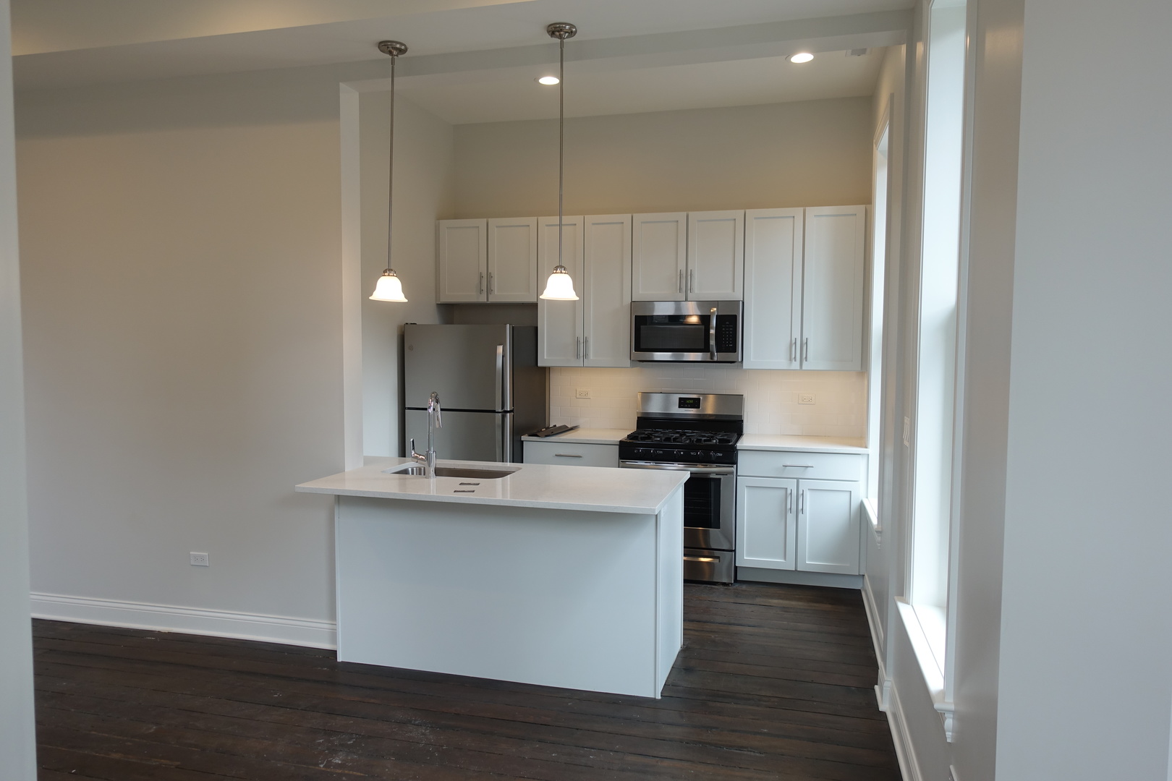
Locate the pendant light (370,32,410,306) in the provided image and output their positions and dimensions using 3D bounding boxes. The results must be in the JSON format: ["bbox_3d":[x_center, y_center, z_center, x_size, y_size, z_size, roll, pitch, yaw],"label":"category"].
[{"bbox_3d":[-0.879,-0.978,3.528,0.170,1.138,0.170,3,4,15],"label":"pendant light"}]

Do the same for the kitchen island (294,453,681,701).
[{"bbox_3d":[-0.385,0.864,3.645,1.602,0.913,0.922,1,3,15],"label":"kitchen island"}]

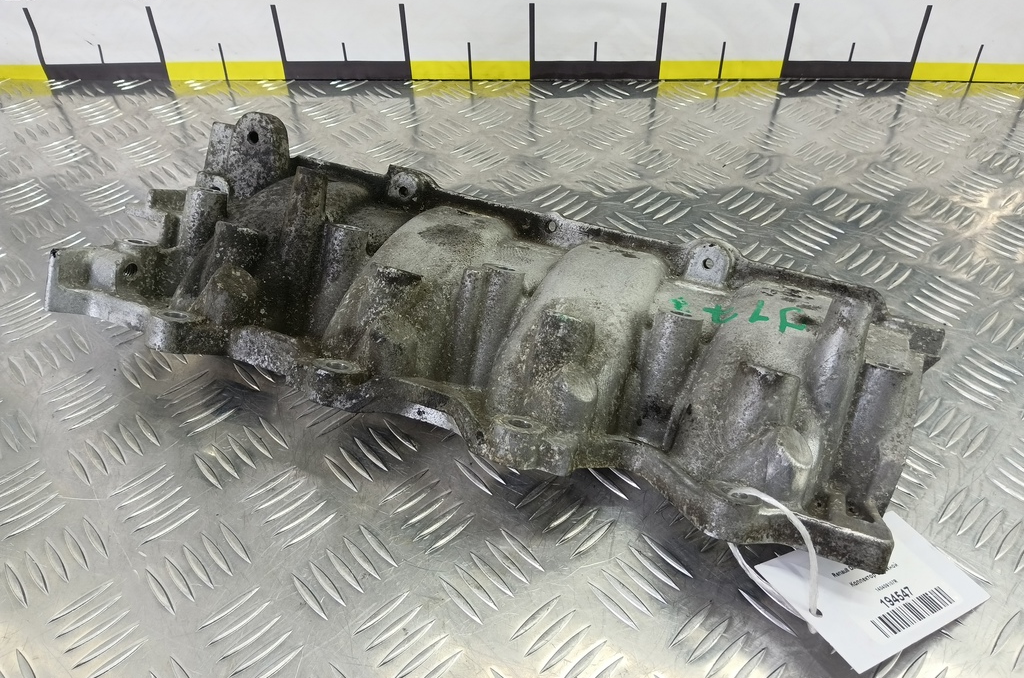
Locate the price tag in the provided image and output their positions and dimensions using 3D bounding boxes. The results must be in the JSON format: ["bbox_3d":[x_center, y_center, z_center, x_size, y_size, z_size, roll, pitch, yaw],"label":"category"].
[{"bbox_3d":[0.140,0.092,0.260,0.089,0.003,0.047,-7,37,-31],"label":"price tag"}]

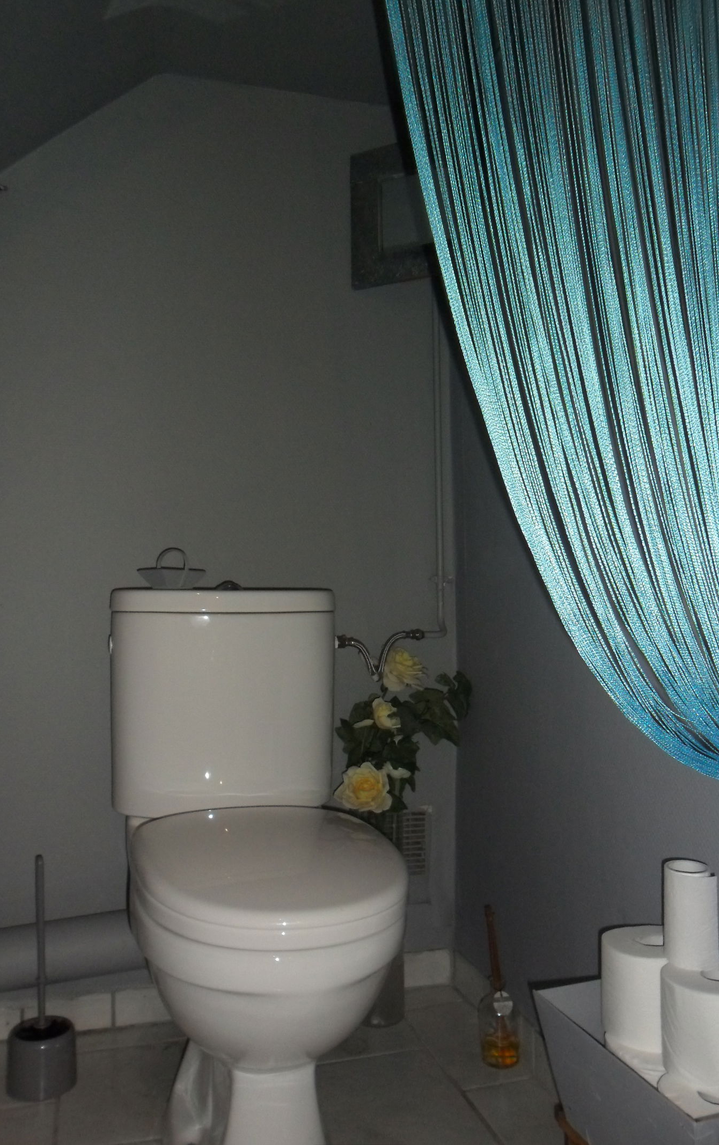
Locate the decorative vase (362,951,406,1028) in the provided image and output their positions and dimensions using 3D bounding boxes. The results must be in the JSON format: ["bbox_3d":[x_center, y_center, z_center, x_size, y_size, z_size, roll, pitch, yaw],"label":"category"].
[{"bbox_3d":[0.037,0.643,1.689,0.105,0.385,0.105,0,-3,0],"label":"decorative vase"}]

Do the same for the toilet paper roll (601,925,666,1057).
[{"bbox_3d":[0.333,0.469,1.014,0.110,0.098,0.110,0,-3,0],"label":"toilet paper roll"}]

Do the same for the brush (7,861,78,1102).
[{"bbox_3d":[-0.511,0.642,1.444,0.107,0.363,0.107,0,-3,0],"label":"brush"}]

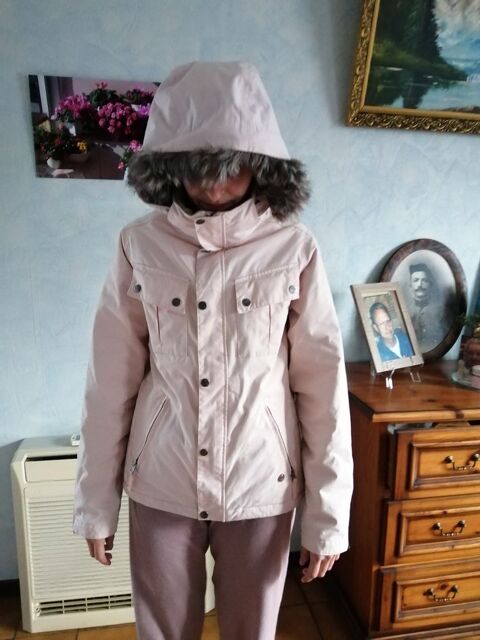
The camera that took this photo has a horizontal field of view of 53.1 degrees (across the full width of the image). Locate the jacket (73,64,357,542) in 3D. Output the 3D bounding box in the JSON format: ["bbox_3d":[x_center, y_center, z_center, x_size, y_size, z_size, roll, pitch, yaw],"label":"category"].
[{"bbox_3d":[-0.052,0.001,0.893,0.543,0.911,0.310,1,10,2],"label":"jacket"}]

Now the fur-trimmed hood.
[{"bbox_3d":[-0.034,-0.314,0.839,0.299,0.272,0.280,1,10,2],"label":"fur-trimmed hood"}]

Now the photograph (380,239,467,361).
[{"bbox_3d":[0.688,-0.067,1.824,0.375,0.466,0.035,-1,5,-10],"label":"photograph"}]

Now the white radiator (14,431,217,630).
[{"bbox_3d":[-0.421,0.729,1.694,0.660,0.618,0.174,-1,10,-10],"label":"white radiator"}]

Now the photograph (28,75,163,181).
[{"bbox_3d":[-0.434,-0.610,1.543,0.440,0.305,0.018,-1,10,-10],"label":"photograph"}]

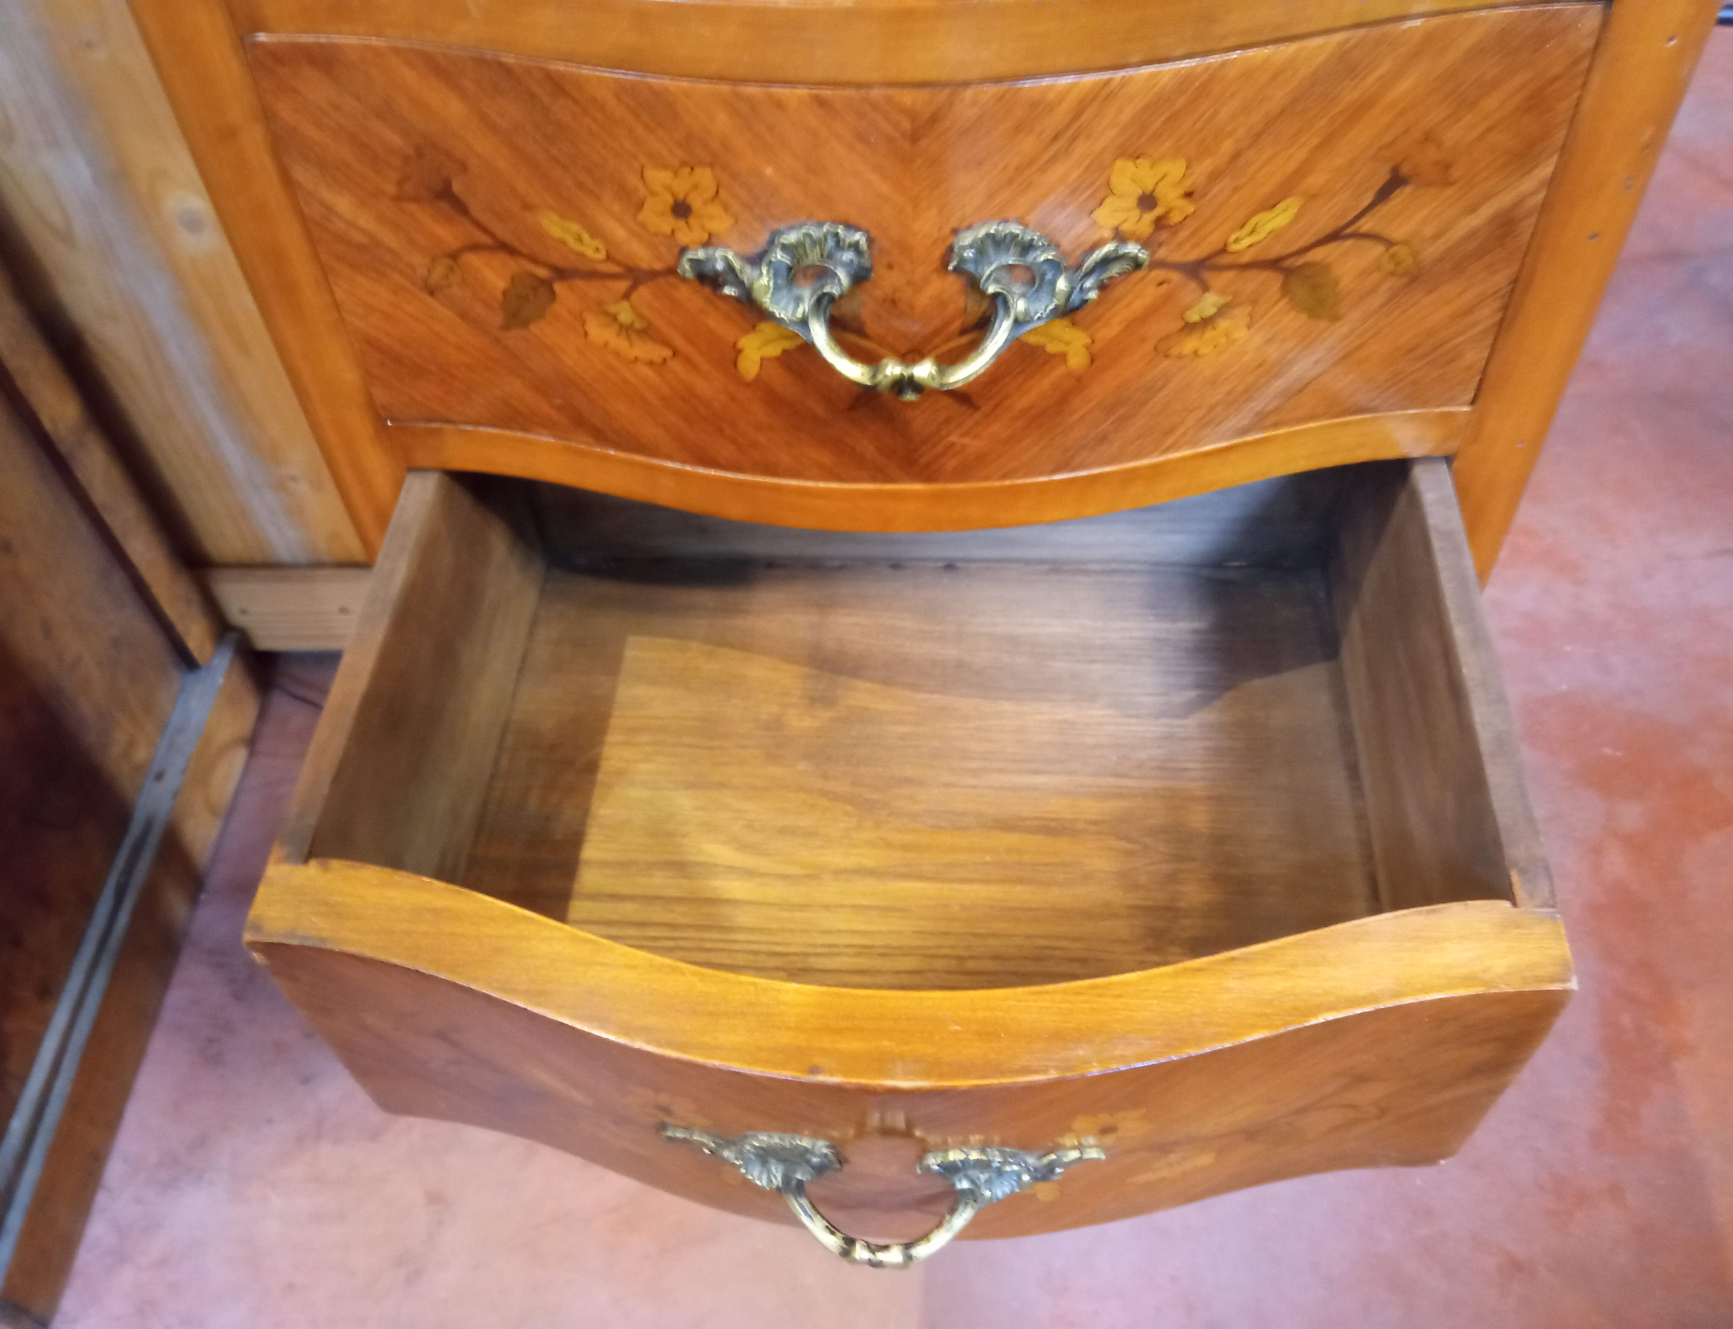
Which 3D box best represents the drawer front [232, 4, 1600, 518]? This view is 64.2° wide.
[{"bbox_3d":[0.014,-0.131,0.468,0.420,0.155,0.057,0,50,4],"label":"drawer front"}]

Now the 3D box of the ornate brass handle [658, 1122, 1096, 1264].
[{"bbox_3d":[0.006,0.174,0.452,0.145,0.056,0.034,1,51,5],"label":"ornate brass handle"}]

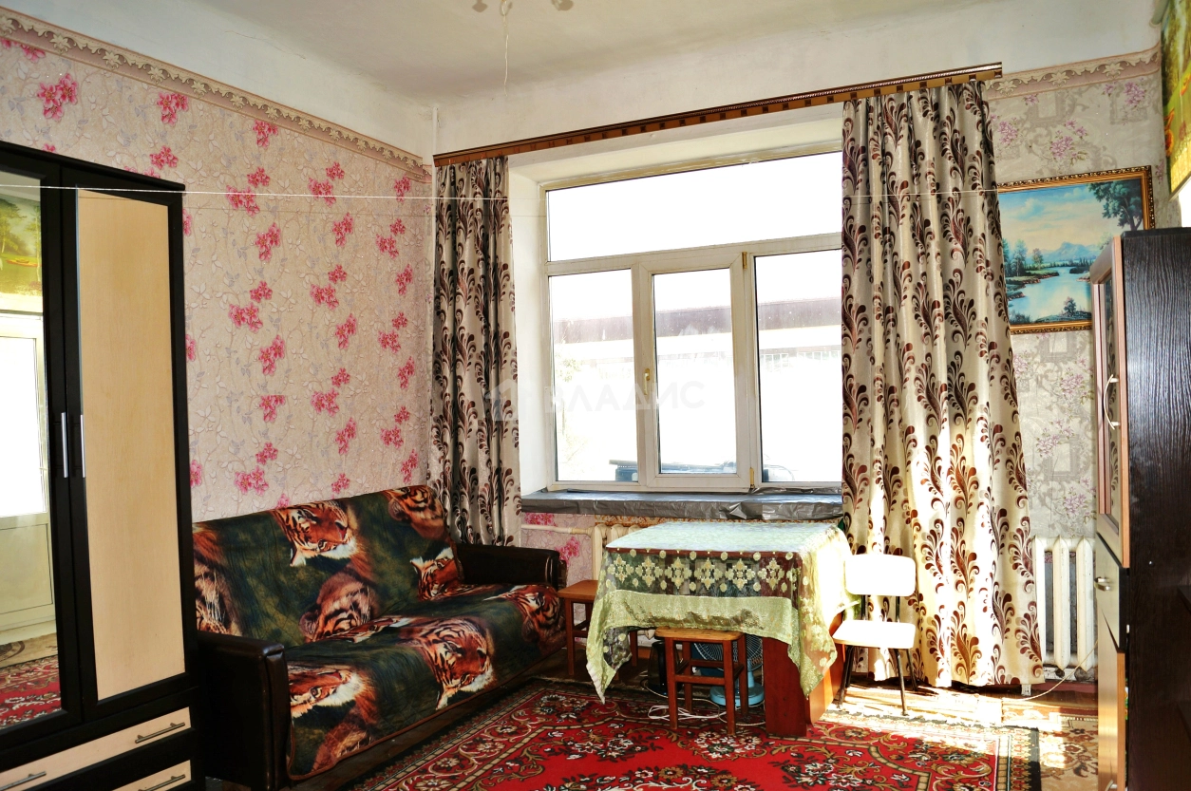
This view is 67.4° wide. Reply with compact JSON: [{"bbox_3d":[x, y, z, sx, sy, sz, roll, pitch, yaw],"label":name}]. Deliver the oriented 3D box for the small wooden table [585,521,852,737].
[{"bbox_3d":[0.611,1.023,4.134,0.940,0.750,0.800,-2,1,24],"label":"small wooden table"}]

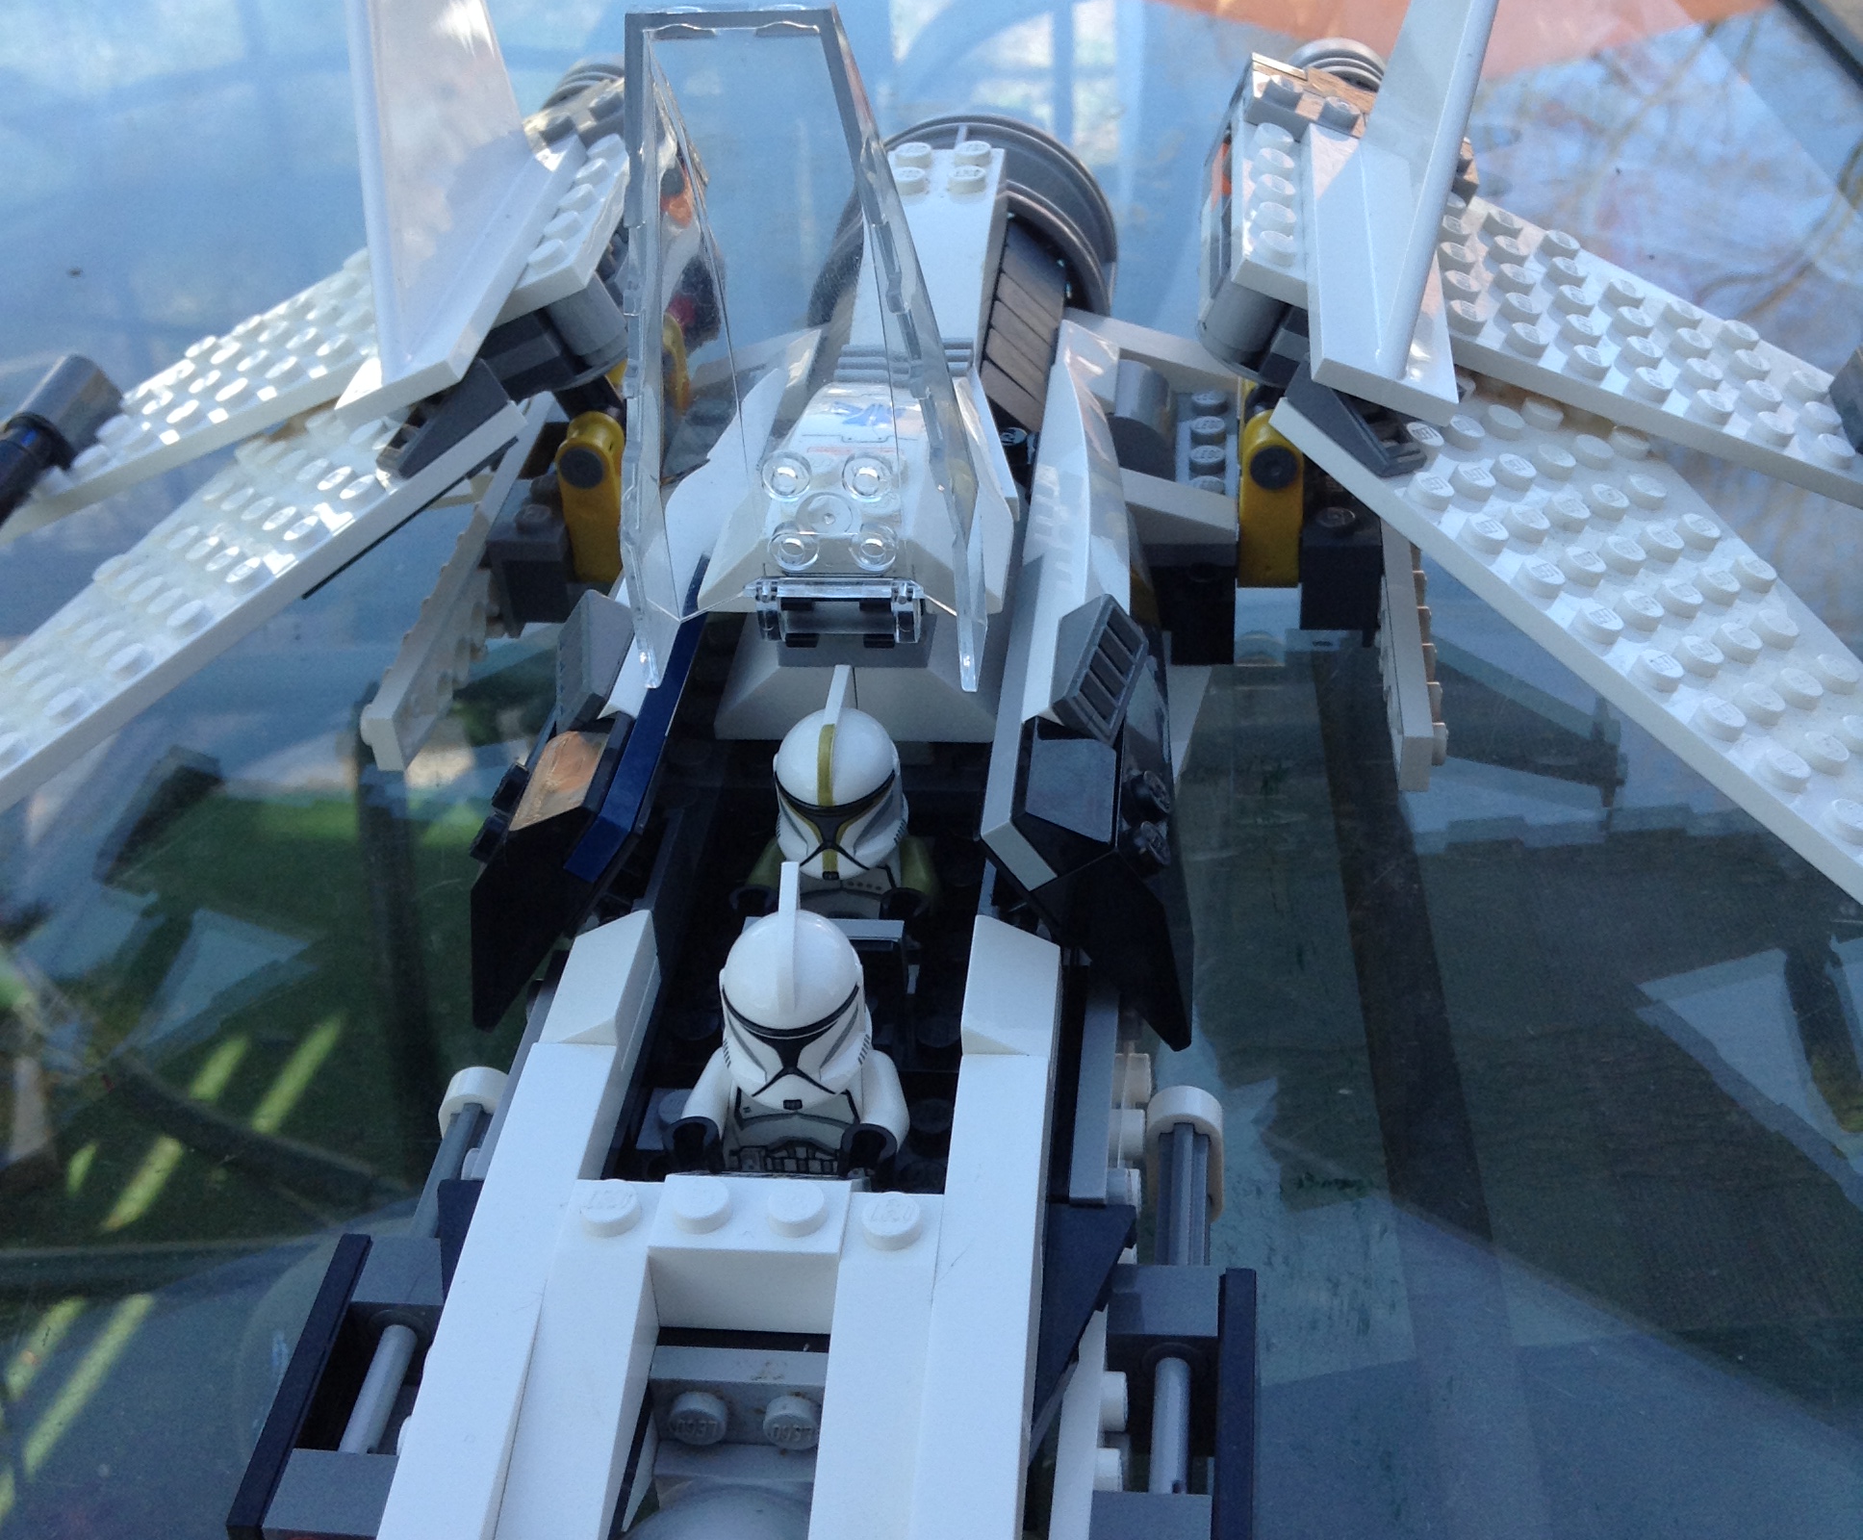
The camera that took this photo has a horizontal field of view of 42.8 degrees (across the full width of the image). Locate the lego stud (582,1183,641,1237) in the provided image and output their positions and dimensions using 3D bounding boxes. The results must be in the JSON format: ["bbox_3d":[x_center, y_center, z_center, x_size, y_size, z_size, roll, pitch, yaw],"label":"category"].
[{"bbox_3d":[-0.026,0.036,0.196,0.005,0.002,0.005,2,38,5],"label":"lego stud"}]

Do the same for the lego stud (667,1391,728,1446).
[{"bbox_3d":[-0.019,0.055,0.201,0.005,0.005,0.002,2,38,5],"label":"lego stud"}]

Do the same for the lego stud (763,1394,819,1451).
[{"bbox_3d":[-0.012,0.055,0.200,0.005,0.005,0.002,2,38,5],"label":"lego stud"}]

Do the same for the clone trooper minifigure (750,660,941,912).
[{"bbox_3d":[-0.009,0.009,0.241,0.023,0.036,0.020,2,38,5],"label":"clone trooper minifigure"}]

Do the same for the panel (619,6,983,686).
[{"bbox_3d":[-0.013,-0.040,0.217,0.032,0.077,0.023,1,48,5],"label":"panel"}]

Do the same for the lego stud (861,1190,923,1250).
[{"bbox_3d":[-0.003,0.037,0.194,0.005,0.002,0.005,2,38,5],"label":"lego stud"}]

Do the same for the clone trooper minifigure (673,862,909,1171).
[{"bbox_3d":[-0.012,0.027,0.214,0.023,0.036,0.020,2,38,5],"label":"clone trooper minifigure"}]

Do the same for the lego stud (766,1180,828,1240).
[{"bbox_3d":[-0.011,0.036,0.196,0.005,0.002,0.005,2,38,5],"label":"lego stud"}]

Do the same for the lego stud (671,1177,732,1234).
[{"bbox_3d":[-0.019,0.036,0.196,0.005,0.002,0.005,2,38,5],"label":"lego stud"}]

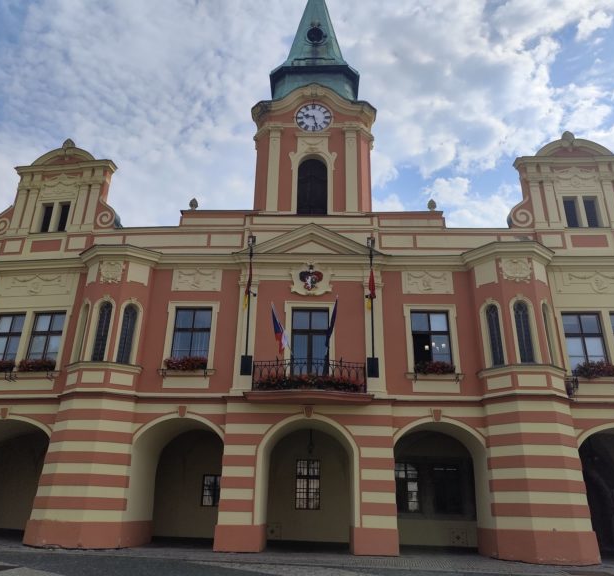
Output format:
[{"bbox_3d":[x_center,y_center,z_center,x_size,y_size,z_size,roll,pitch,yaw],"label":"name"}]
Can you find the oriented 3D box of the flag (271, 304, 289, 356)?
[{"bbox_3d":[-0.842,1.271,16.221,0.550,1.650,0.450,0,-22,2],"label":"flag"}]

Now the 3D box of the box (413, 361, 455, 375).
[{"bbox_3d":[4.275,2.664,17.056,1.270,0.400,0.360,0,-22,3],"label":"box"}]

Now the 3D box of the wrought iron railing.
[{"bbox_3d":[0.087,2.901,16.606,3.631,1.061,1.050,0,-22,3],"label":"wrought iron railing"}]

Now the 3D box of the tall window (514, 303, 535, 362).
[{"bbox_3d":[6.800,1.359,16.025,0.472,2.029,0.150,0,-22,3],"label":"tall window"}]

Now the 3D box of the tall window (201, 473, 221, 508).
[{"bbox_3d":[-3.516,7.774,19.556,0.926,1.135,0.150,0,-22,3],"label":"tall window"}]

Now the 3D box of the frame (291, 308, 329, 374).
[{"bbox_3d":[0.118,2.127,17.618,1.283,2.927,0.200,0,-22,3],"label":"frame"}]

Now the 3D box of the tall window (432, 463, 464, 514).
[{"bbox_3d":[5.266,7.498,19.102,1.144,1.827,0.180,0,-22,3],"label":"tall window"}]

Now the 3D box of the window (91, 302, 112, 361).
[{"bbox_3d":[-6.846,1.466,17.093,0.433,2.128,0.145,0,-22,4],"label":"window"}]

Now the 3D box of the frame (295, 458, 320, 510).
[{"bbox_3d":[0.043,7.399,19.169,0.905,1.769,0.150,0,-22,2],"label":"frame"}]

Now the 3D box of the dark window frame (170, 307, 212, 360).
[{"bbox_3d":[-3.923,1.628,17.284,1.275,2.093,0.150,0,-22,2],"label":"dark window frame"}]

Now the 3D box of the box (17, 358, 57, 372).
[{"bbox_3d":[-9.572,2.784,18.160,1.250,0.400,0.360,0,-22,3],"label":"box"}]

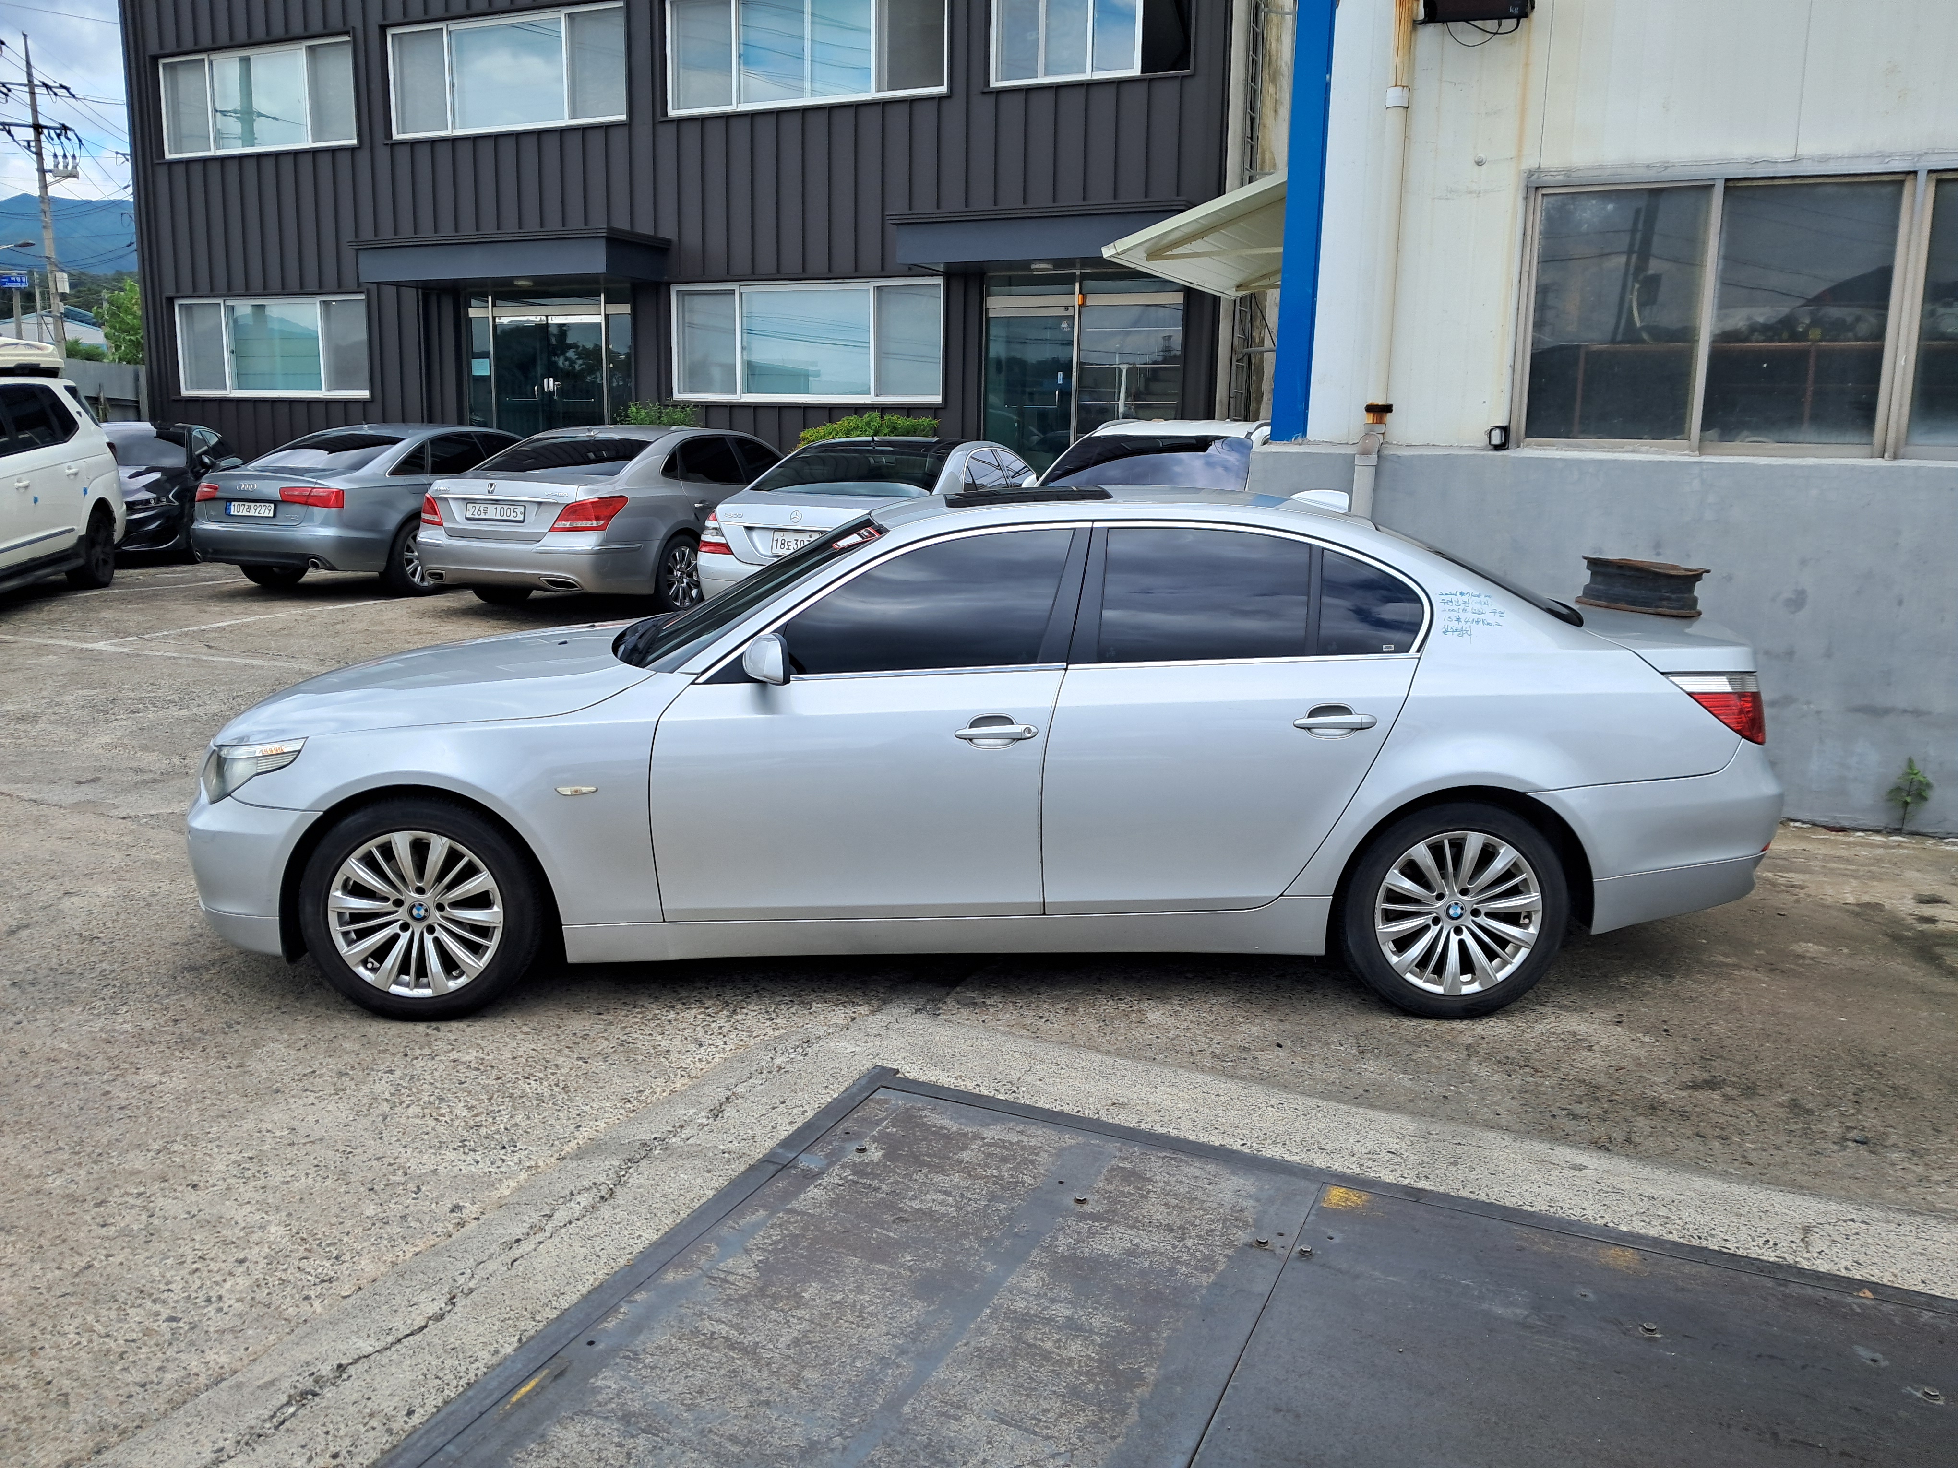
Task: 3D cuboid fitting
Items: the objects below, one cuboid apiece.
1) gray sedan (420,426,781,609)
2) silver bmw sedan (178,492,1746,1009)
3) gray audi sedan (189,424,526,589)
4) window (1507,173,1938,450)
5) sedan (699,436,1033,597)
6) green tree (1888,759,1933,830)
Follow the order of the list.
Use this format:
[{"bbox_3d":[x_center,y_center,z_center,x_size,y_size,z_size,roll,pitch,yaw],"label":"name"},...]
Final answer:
[{"bbox_3d":[-2.781,-2.025,13.909,1.900,1.495,5.160,5,12,20],"label":"gray sedan"},{"bbox_3d":[0.024,-0.051,5.033,4.841,1.468,1.846,0,10,-1],"label":"silver bmw sedan"},{"bbox_3d":[-5.251,-2.276,15.058,1.874,1.455,4.915,5,12,22],"label":"gray audi sedan"},{"bbox_3d":[3.120,-1.791,6.540,1.536,1.144,0.120,6,12,25],"label":"window"},{"bbox_3d":[-0.586,-1.785,13.097,1.871,1.473,5.206,4,11,14],"label":"sedan"},{"bbox_3d":[3.909,0.257,6.408,0.199,0.314,0.190,6,12,25],"label":"green tree"}]

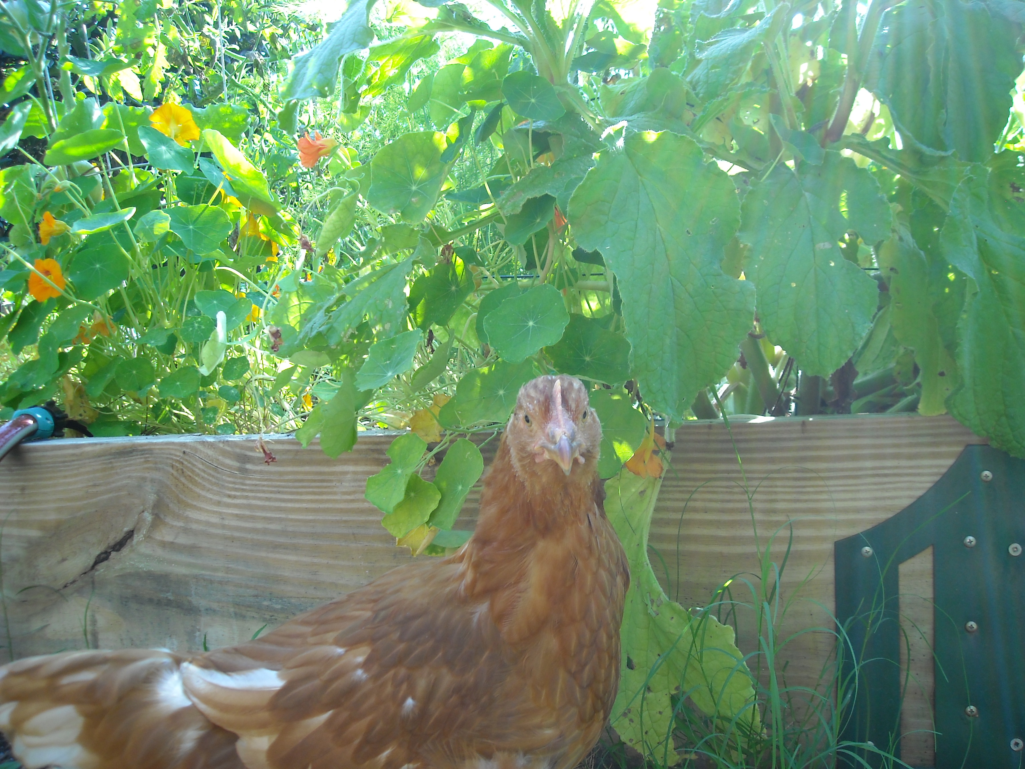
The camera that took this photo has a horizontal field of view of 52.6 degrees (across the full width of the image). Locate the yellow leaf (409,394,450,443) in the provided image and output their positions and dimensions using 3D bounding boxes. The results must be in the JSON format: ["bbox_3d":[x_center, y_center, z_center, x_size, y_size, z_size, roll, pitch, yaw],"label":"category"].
[{"bbox_3d":[-0.063,0.025,0.790,0.034,0.038,0.012,-1,-11,-3],"label":"yellow leaf"}]

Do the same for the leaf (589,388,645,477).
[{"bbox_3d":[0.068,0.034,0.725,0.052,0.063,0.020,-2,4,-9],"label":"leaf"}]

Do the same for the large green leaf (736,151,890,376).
[{"bbox_3d":[0.239,-0.095,0.820,0.122,0.177,0.040,-1,-4,9],"label":"large green leaf"}]

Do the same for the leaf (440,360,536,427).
[{"bbox_3d":[-0.017,0.006,0.770,0.073,0.048,0.025,-2,-16,-6],"label":"leaf"}]

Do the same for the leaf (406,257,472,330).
[{"bbox_3d":[-0.060,-0.077,0.870,0.055,0.060,0.025,-3,-6,-14],"label":"leaf"}]

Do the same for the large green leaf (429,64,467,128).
[{"bbox_3d":[-0.058,-0.259,0.930,0.035,0.058,0.025,0,4,22],"label":"large green leaf"}]

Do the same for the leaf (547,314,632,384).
[{"bbox_3d":[0.060,-0.027,0.820,0.068,0.056,0.025,-2,-21,-3],"label":"leaf"}]

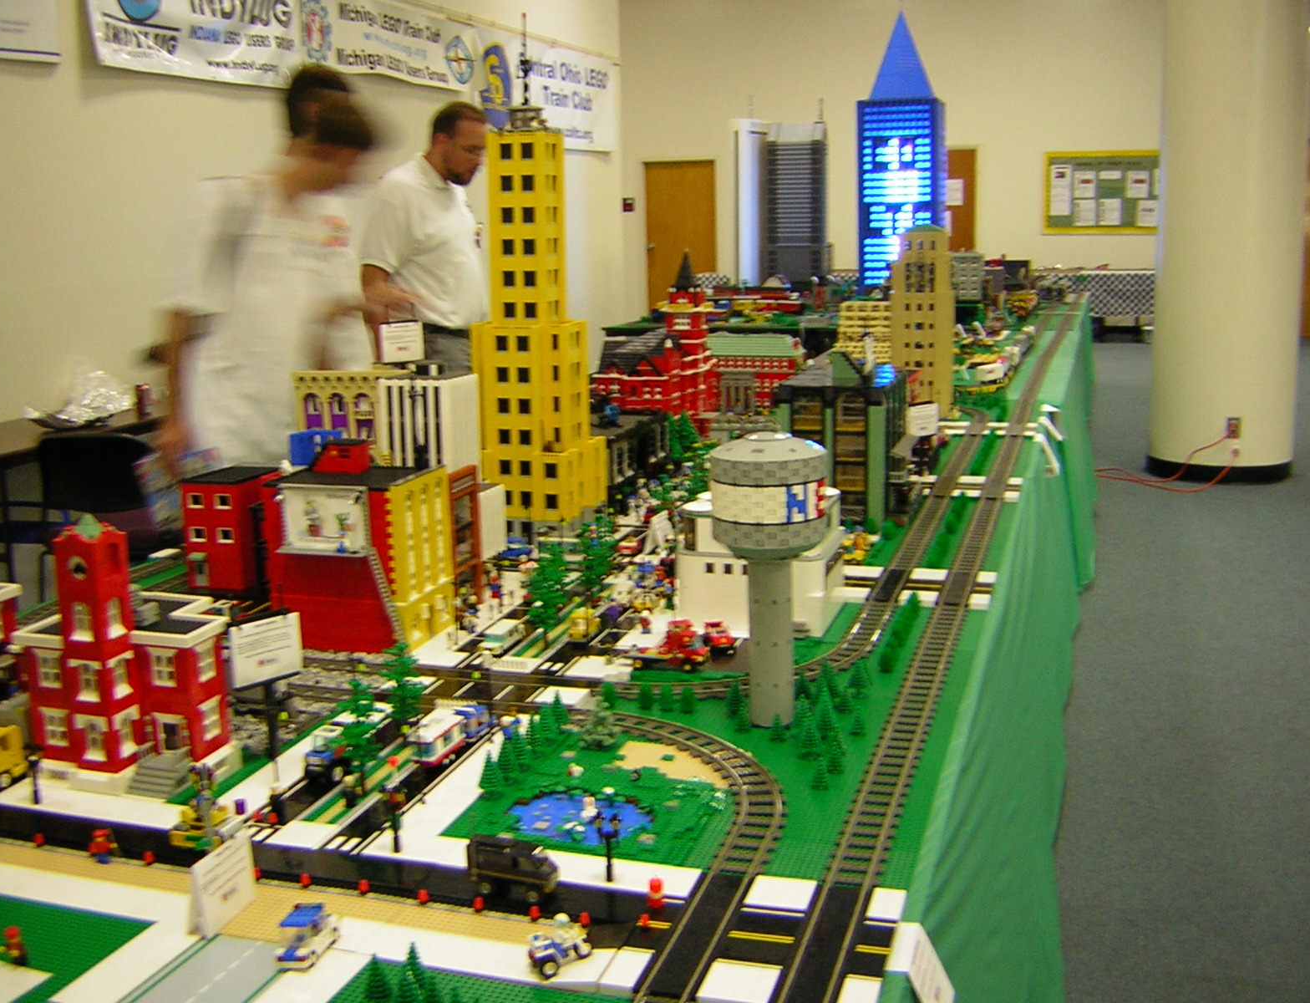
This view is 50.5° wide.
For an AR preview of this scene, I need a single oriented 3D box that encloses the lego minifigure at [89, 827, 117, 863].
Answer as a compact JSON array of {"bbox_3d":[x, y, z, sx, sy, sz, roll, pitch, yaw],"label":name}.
[{"bbox_3d":[-0.638,0.396,1.608,0.026,0.043,0.026,9,15,42],"label":"lego minifigure"}]

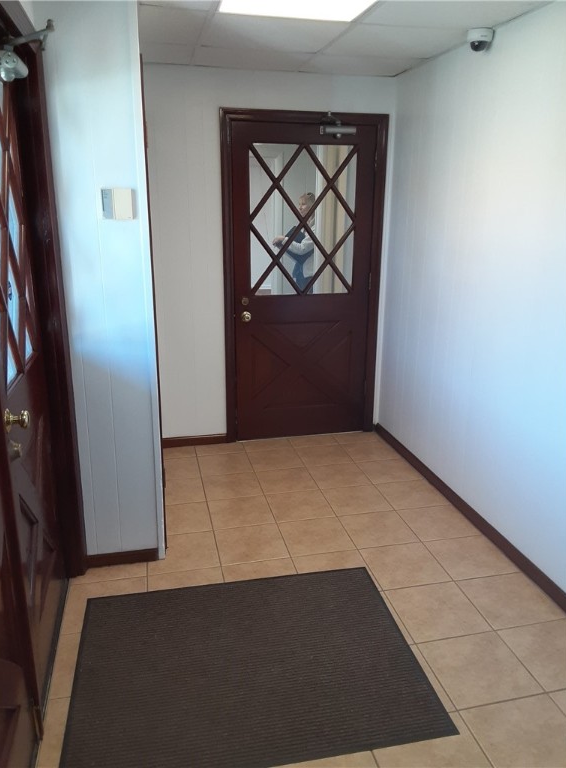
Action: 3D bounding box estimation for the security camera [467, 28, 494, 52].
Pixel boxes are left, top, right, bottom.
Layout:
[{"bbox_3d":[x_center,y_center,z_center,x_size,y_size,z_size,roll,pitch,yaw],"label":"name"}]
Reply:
[{"bbox_3d":[0.890,-1.553,2.721,0.112,0.086,0.112,2,16,8],"label":"security camera"}]

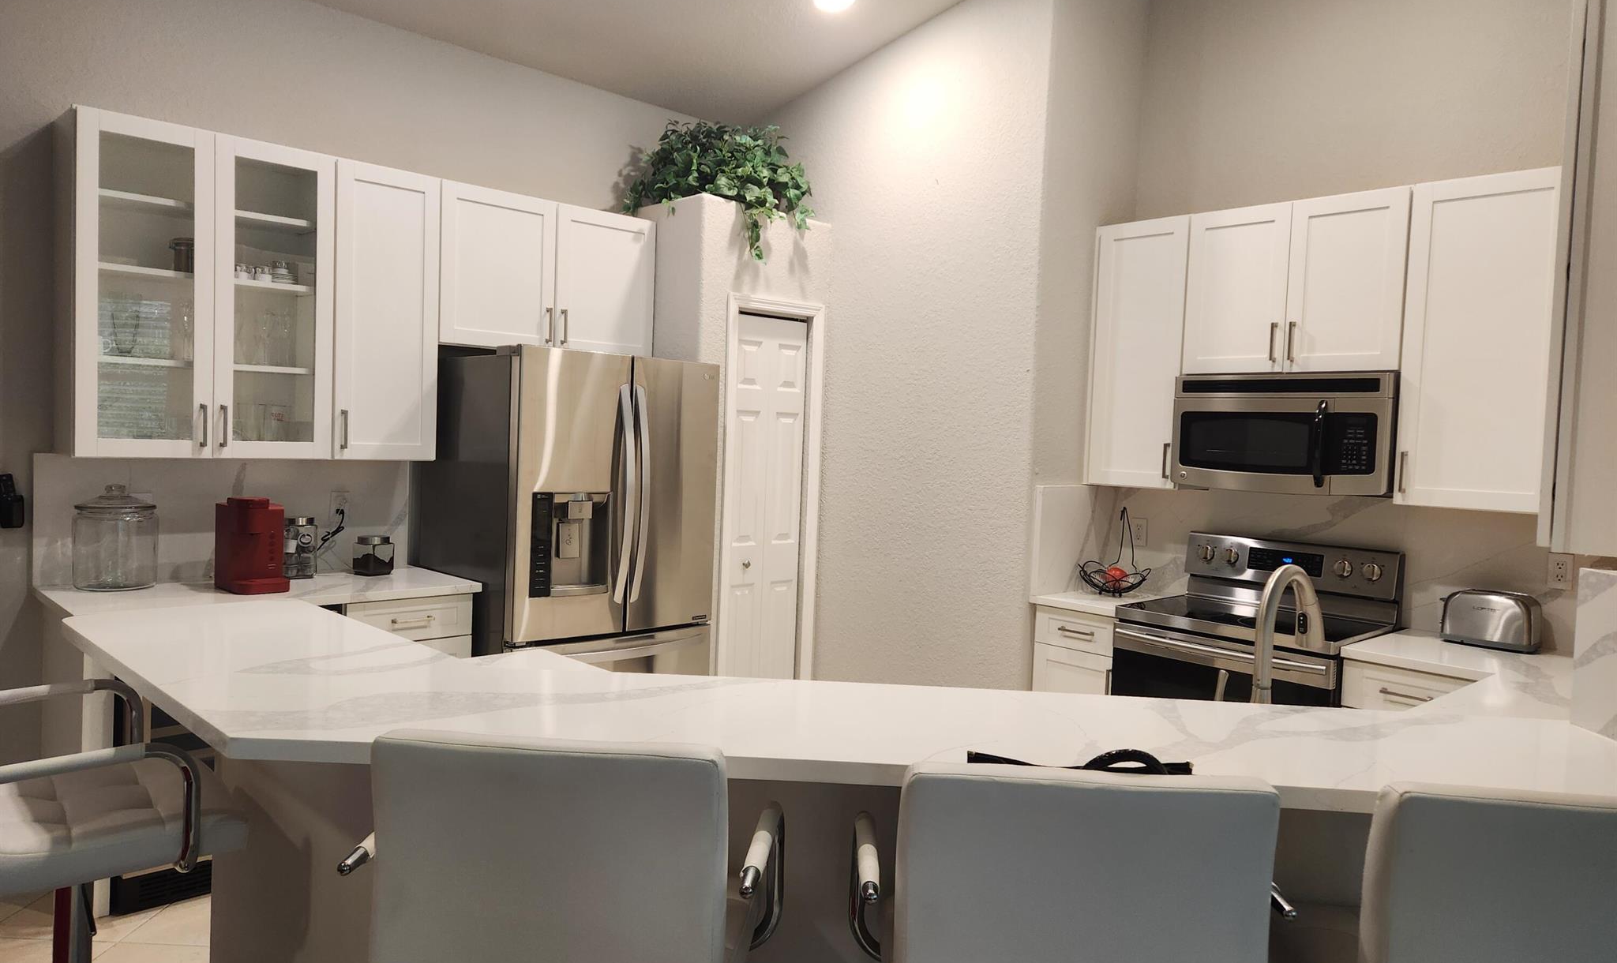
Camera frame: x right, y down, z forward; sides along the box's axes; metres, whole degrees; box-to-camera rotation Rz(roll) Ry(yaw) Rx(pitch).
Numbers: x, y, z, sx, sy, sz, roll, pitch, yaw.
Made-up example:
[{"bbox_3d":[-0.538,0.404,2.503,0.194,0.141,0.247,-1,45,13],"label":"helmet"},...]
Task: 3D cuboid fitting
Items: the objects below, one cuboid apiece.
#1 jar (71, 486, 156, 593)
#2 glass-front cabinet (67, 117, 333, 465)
[{"bbox_3d":[-2.292,0.184,3.547,0.235,0.345,0.235,0,4,-44],"label":"jar"},{"bbox_3d":[-2.042,-0.609,3.622,0.760,1.050,0.343,0,3,-43],"label":"glass-front cabinet"}]

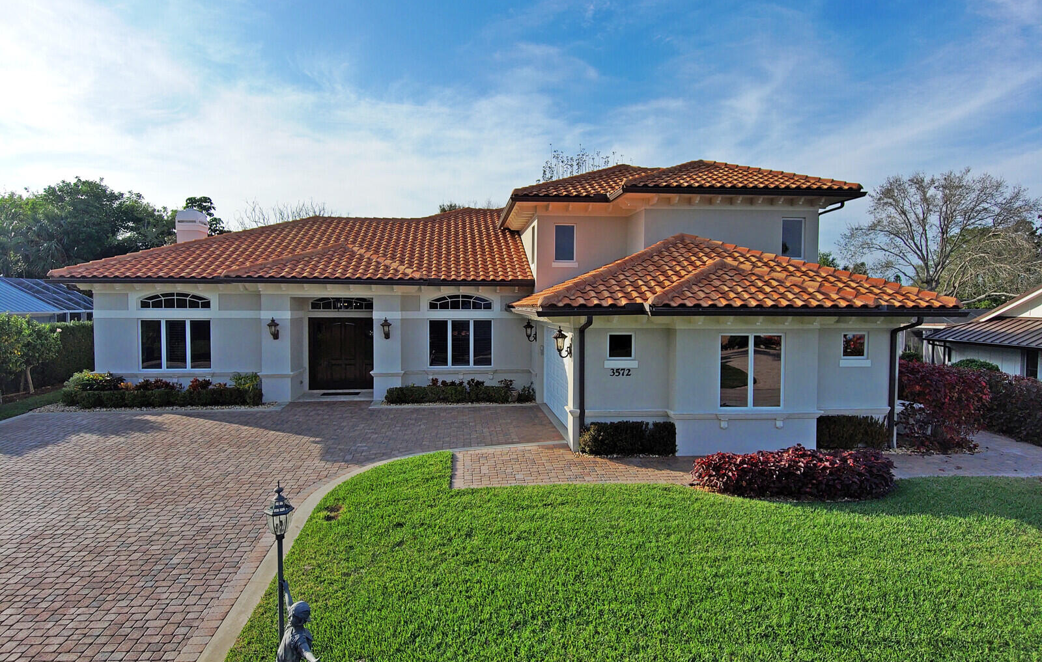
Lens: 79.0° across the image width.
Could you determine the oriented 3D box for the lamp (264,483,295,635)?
[{"bbox_3d":[-1.970,2.137,5.187,0.245,1.820,0.235,-1,3,-21],"label":"lamp"}]

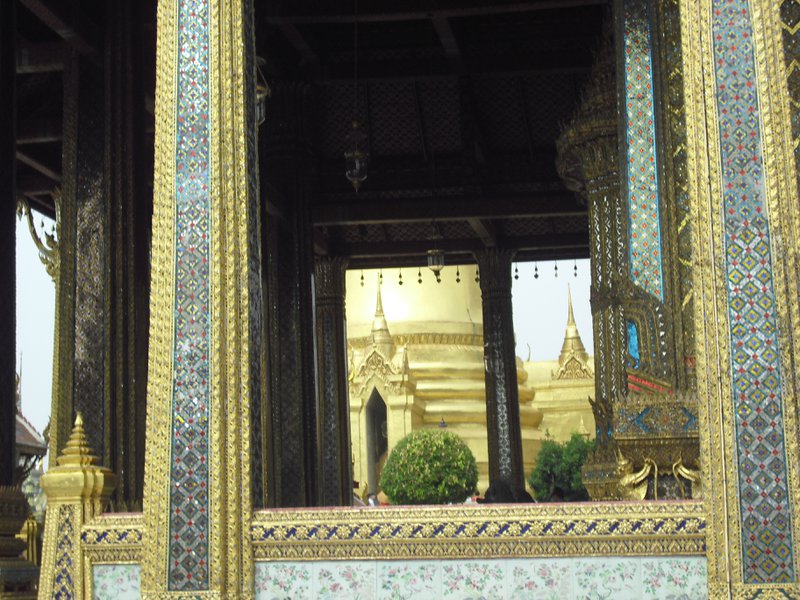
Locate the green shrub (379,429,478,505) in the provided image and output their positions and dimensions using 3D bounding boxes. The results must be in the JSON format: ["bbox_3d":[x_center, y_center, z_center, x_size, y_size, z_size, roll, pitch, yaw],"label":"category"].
[{"bbox_3d":[0.474,2.879,25.000,1.650,1.500,1.600,-2,-10,8],"label":"green shrub"}]

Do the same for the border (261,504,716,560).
[{"bbox_3d":[0.354,1.017,6.600,1.980,0.235,0.240,-2,-10,8],"label":"border"}]

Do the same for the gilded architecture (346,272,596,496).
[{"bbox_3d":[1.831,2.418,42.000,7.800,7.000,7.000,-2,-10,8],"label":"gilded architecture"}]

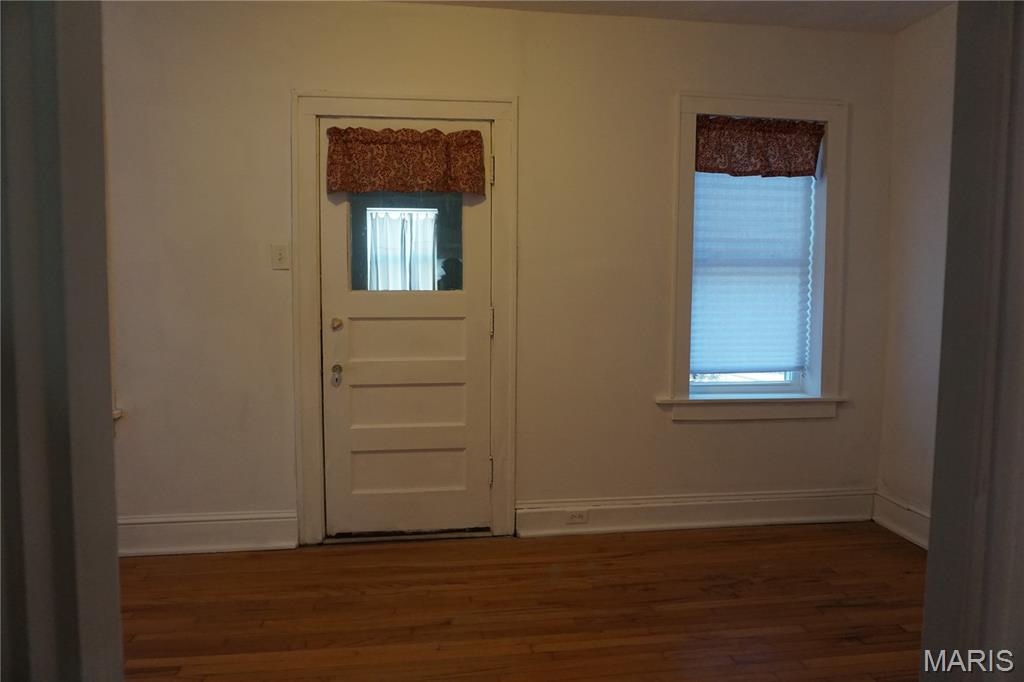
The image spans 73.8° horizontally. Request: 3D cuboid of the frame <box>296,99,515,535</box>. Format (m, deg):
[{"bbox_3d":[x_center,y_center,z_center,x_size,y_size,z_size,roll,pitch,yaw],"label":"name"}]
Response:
[{"bbox_3d":[-0.509,-0.093,3.373,1.073,2.185,0.100,0,3,-8],"label":"frame"}]

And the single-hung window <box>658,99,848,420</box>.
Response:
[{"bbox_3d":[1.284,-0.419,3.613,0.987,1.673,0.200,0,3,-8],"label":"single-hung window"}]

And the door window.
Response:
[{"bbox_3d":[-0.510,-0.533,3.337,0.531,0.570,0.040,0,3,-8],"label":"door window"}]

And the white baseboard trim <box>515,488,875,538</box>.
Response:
[{"bbox_3d":[1.006,0.903,3.592,1.982,0.179,0.030,0,3,-8],"label":"white baseboard trim"}]

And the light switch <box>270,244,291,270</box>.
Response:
[{"bbox_3d":[-1.101,-0.405,3.259,0.078,0.125,0.017,0,3,-8],"label":"light switch"}]

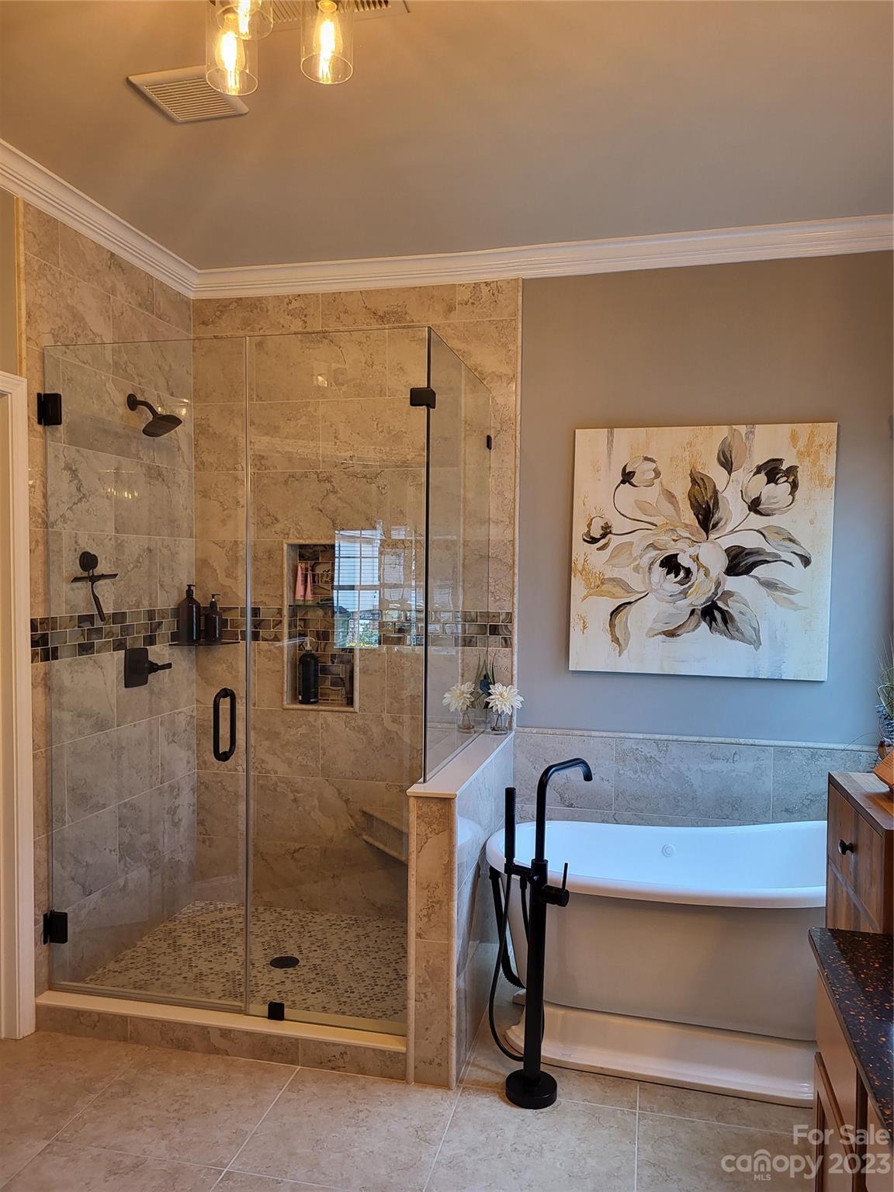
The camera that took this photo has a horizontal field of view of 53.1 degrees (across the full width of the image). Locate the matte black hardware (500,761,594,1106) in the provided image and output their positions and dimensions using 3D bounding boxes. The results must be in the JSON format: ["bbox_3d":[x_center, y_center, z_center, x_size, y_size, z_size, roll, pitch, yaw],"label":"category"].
[{"bbox_3d":[0.329,0.971,2.648,0.242,0.959,0.334,3,3,41],"label":"matte black hardware"}]

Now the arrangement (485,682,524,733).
[{"bbox_3d":[0.221,0.441,3.483,0.146,0.205,0.135,1,3,13],"label":"arrangement"}]

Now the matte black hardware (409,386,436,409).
[{"bbox_3d":[-0.071,-0.606,2.731,0.058,0.054,0.058,1,3,13],"label":"matte black hardware"}]

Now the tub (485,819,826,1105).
[{"bbox_3d":[0.842,1.077,2.934,1.430,0.735,0.700,1,3,13],"label":"tub"}]

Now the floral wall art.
[{"bbox_3d":[0.948,-0.165,3.376,0.939,0.936,0.036,1,3,13],"label":"floral wall art"}]

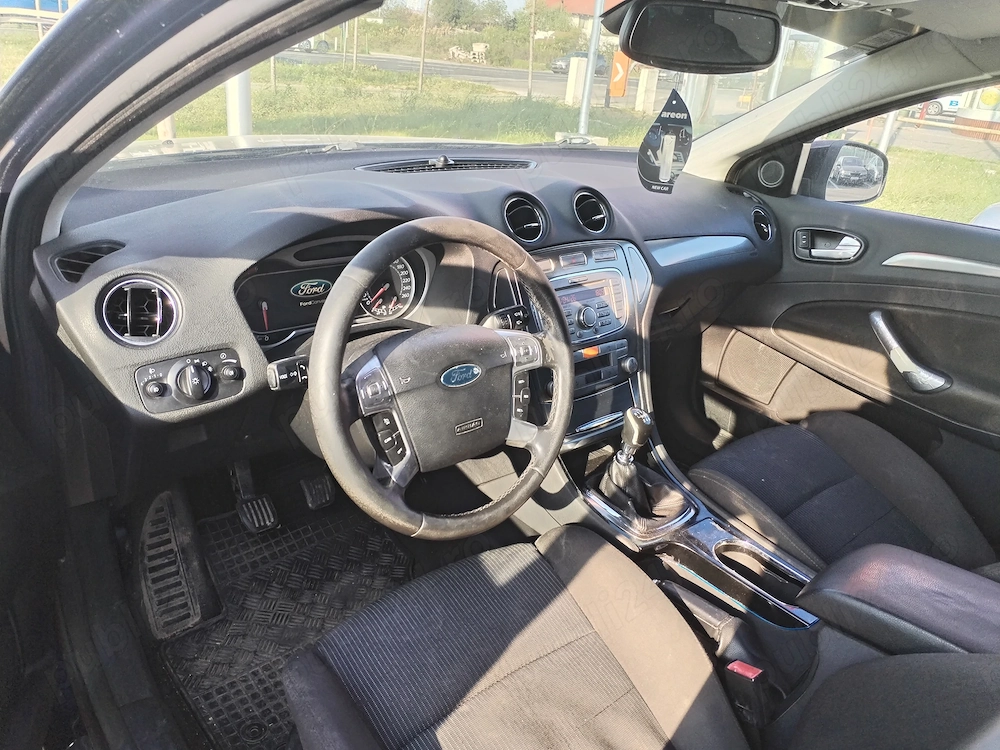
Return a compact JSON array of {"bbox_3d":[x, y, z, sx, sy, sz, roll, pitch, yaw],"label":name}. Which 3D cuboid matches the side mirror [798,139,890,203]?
[{"bbox_3d":[0.809,-0.485,1.791,0.215,0.155,0.130,-10,28,-32],"label":"side mirror"}]

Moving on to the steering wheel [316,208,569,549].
[{"bbox_3d":[-0.068,0.004,0.917,0.380,0.380,0.100,-15,11,-39],"label":"steering wheel"}]

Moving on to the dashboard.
[{"bbox_3d":[-0.002,-0.156,1.375,1.460,0.450,0.620,-15,30,-38],"label":"dashboard"}]

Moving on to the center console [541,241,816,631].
[{"bbox_3d":[0.257,0.079,1.131,0.300,0.460,0.610,-15,30,-38],"label":"center console"}]

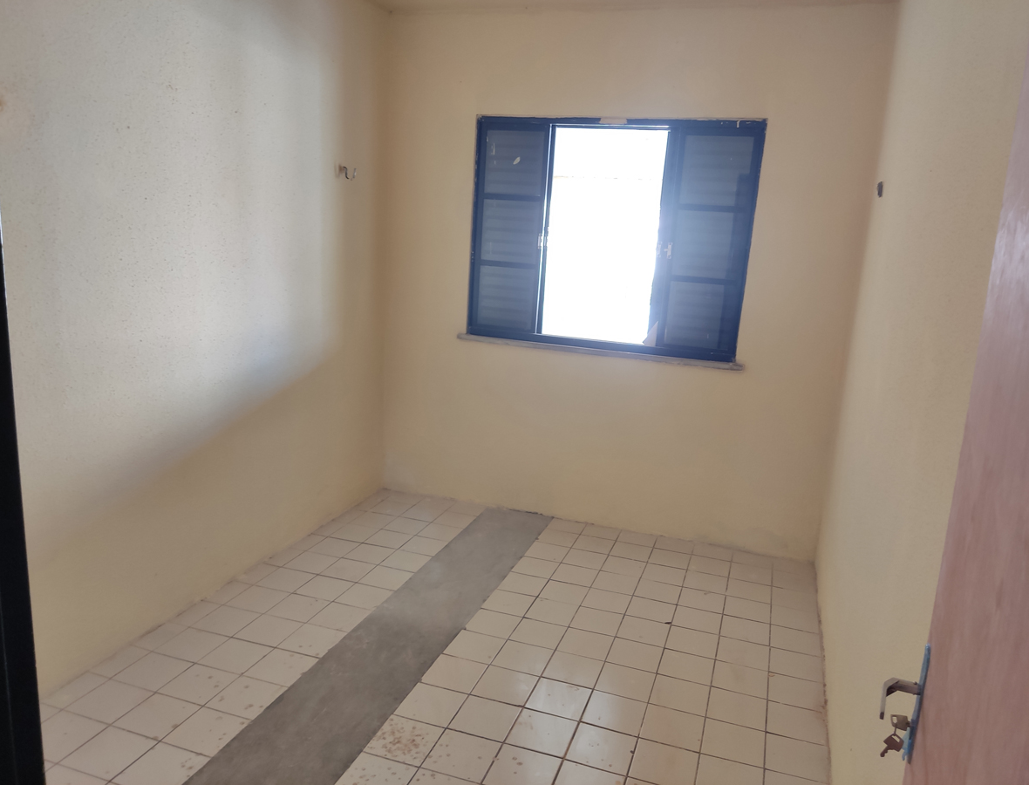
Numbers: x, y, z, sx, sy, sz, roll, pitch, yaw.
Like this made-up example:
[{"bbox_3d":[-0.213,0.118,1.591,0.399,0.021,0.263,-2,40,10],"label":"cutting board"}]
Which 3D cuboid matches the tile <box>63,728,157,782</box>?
[{"bbox_3d":[-1.248,1.114,2.332,0.200,0.010,0.200,7,13,18],"label":"tile"}]

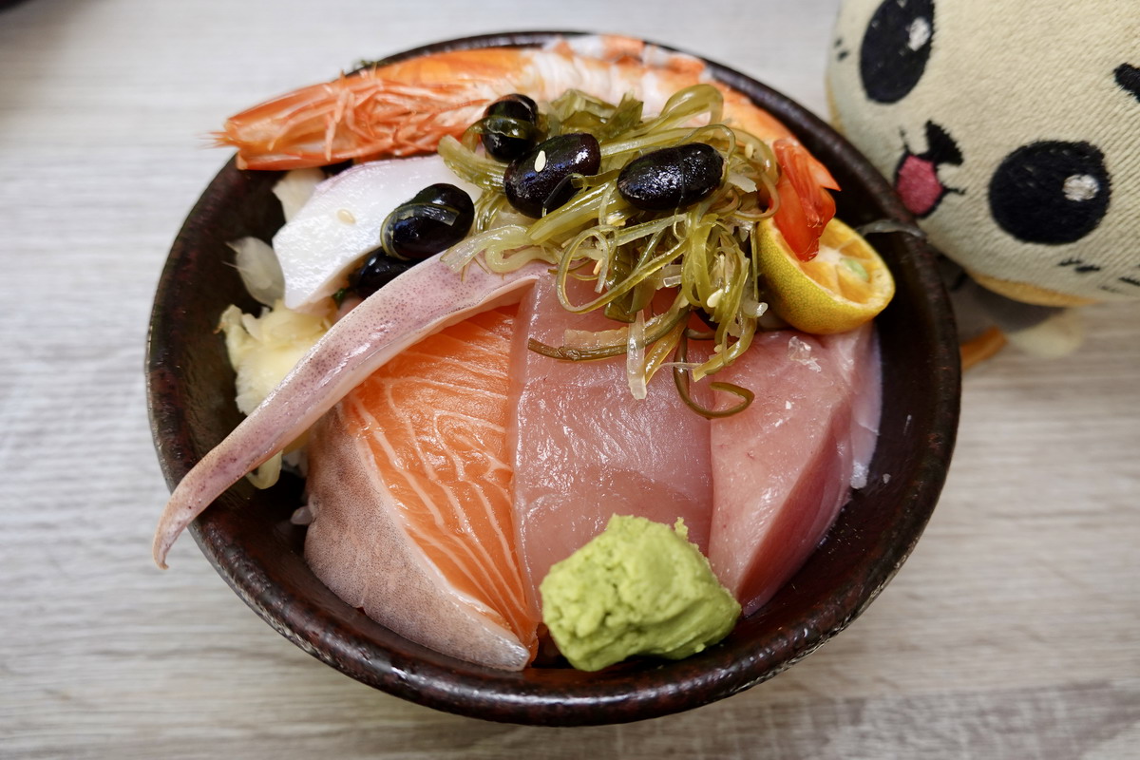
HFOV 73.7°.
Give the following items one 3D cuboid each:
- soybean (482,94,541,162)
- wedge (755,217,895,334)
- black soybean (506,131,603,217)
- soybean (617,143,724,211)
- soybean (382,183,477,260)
[{"bbox_3d":[-0.011,-0.049,0.146,0.011,0.010,0.017,13,56,5],"label":"soybean"},{"bbox_3d":[0.044,-0.019,0.143,0.028,0.014,0.028,42,43,8],"label":"wedge"},{"bbox_3d":[-0.003,-0.037,0.137,0.019,0.012,0.013,-33,67,-3],"label":"black soybean"},{"bbox_3d":[0.018,-0.036,0.137,0.020,0.011,0.012,-13,62,-4],"label":"soybean"},{"bbox_3d":[-0.026,-0.029,0.139,0.019,0.010,0.011,-33,67,-3],"label":"soybean"}]

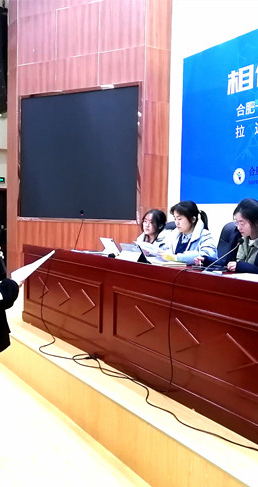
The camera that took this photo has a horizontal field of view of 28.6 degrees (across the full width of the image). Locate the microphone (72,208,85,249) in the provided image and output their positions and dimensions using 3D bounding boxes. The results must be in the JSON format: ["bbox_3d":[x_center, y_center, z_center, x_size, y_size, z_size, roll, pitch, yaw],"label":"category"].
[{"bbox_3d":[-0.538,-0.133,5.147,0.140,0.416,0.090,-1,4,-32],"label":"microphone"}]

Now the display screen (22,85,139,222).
[{"bbox_3d":[-0.887,-1.462,8.474,2.300,2.100,0.080,2,3,27],"label":"display screen"}]

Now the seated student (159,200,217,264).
[{"bbox_3d":[0.464,0.279,4.356,0.700,1.290,0.550,-1,4,-31],"label":"seated student"}]

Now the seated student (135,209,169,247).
[{"bbox_3d":[0.238,0.281,4.912,0.680,1.220,0.500,-1,4,-37],"label":"seated student"}]

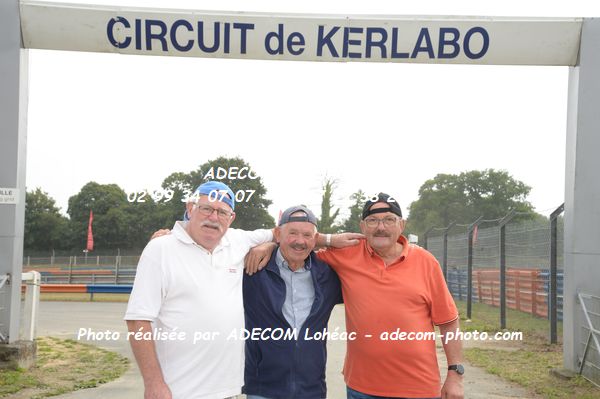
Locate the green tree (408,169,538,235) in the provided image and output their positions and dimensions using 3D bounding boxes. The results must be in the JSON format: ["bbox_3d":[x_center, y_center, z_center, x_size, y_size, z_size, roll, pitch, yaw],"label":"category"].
[{"bbox_3d":[21.920,2.150,122.000,16.200,12.200,15.000,1,-3,0],"label":"green tree"}]

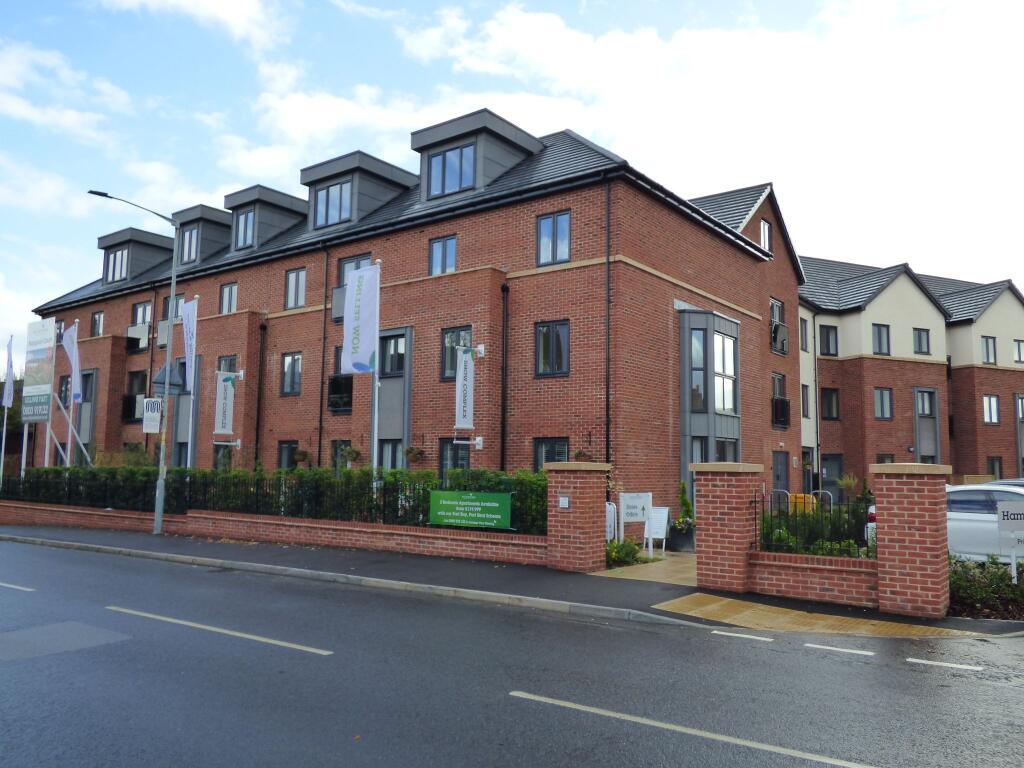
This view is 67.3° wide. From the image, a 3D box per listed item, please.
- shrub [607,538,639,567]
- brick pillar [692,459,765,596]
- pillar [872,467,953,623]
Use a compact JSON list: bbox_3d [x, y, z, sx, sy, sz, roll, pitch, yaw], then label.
[{"bbox_3d":[1.887,2.865,13.258,0.580,0.420,0.540,-4,-7,36],"label":"shrub"},{"bbox_3d":[2.984,1.927,10.567,0.760,1.685,0.760,-4,-8,37],"label":"brick pillar"},{"bbox_3d":[4.811,1.837,9.222,0.760,1.755,0.760,-4,-8,37],"label":"pillar"}]

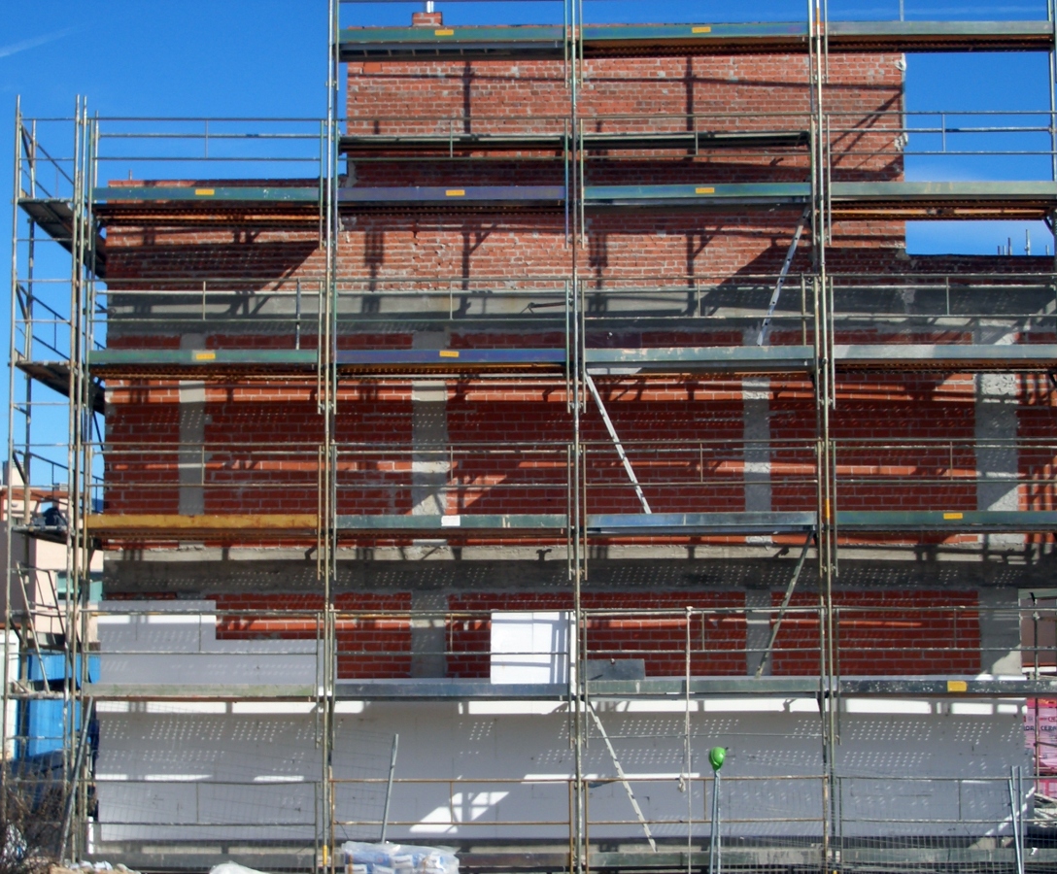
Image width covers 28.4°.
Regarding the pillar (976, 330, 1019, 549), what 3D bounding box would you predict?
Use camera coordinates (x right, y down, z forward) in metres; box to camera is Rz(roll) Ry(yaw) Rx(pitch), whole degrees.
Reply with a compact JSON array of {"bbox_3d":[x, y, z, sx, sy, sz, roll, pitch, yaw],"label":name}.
[{"bbox_3d":[5.910,0.021,26.519,0.550,2.752,0.450,0,-5,0],"label":"pillar"}]

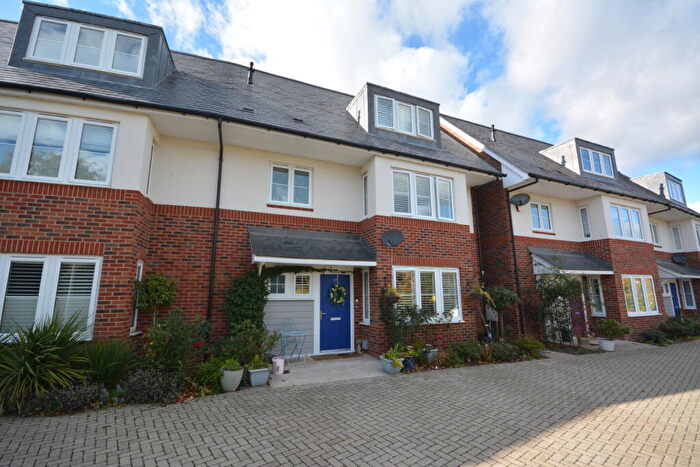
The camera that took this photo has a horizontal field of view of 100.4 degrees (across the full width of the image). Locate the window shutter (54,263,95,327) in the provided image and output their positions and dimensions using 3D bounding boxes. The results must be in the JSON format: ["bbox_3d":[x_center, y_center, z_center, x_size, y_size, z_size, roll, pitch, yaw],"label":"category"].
[{"bbox_3d":[-4.962,1.123,5.248,0.540,1.150,0.060,3,-10,-18],"label":"window shutter"}]

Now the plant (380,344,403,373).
[{"bbox_3d":[0.888,2.651,6.171,0.360,0.550,0.540,4,-10,-24],"label":"plant"}]

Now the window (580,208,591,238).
[{"bbox_3d":[9.064,-0.385,11.227,0.080,1.140,0.320,4,-10,-23],"label":"window"}]

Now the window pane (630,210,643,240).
[{"bbox_3d":[11.754,-0.328,11.951,0.470,1.160,0.050,4,-11,-22],"label":"window pane"}]

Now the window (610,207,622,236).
[{"bbox_3d":[9.955,-0.446,10.901,0.530,1.130,0.080,4,-11,-24],"label":"window"}]

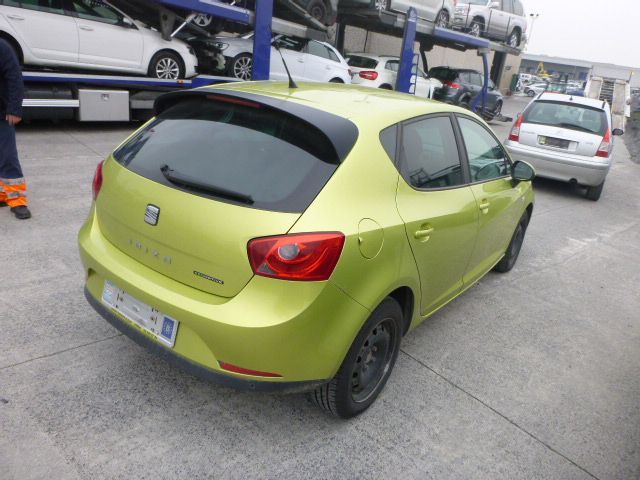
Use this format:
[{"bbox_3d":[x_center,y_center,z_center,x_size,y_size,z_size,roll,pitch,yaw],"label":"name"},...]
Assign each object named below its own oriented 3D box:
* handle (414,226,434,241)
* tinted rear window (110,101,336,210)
[{"bbox_3d":[0.499,-0.031,2.185,0.042,0.047,0.175,19,23,33],"label":"handle"},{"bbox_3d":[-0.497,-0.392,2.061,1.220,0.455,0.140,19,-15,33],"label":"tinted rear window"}]

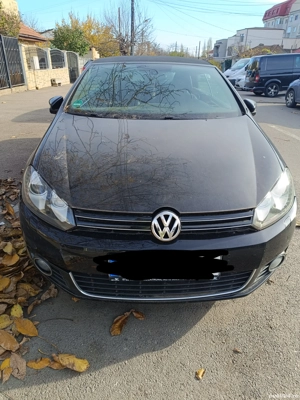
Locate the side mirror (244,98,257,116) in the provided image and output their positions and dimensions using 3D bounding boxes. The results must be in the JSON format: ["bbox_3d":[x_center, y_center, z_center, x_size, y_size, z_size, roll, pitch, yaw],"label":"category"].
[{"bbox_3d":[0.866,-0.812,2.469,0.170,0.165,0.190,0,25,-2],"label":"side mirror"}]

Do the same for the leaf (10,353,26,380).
[{"bbox_3d":[-0.625,0.781,1.314,0.068,0.020,0.162,-9,27,-20],"label":"leaf"}]

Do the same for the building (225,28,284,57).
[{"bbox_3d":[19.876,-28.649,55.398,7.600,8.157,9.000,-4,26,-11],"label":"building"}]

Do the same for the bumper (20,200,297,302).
[{"bbox_3d":[0.070,0.258,1.531,1.740,0.440,0.500,1,25,-1],"label":"bumper"}]

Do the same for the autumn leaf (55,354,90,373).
[{"bbox_3d":[-0.371,0.774,1.323,0.168,0.030,0.064,8,26,14],"label":"autumn leaf"}]

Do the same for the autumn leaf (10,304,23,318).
[{"bbox_3d":[-0.758,0.633,1.578,0.102,0.025,0.063,19,31,34],"label":"autumn leaf"}]

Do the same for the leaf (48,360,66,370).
[{"bbox_3d":[-0.440,0.786,1.312,0.080,0.020,0.038,15,28,26],"label":"leaf"}]

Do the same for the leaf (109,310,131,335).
[{"bbox_3d":[-0.171,0.695,1.586,0.066,0.035,0.177,9,27,18],"label":"leaf"}]

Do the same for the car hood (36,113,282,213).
[{"bbox_3d":[0.063,-0.300,1.715,1.450,0.190,1.040,0,39,-2],"label":"car hood"}]

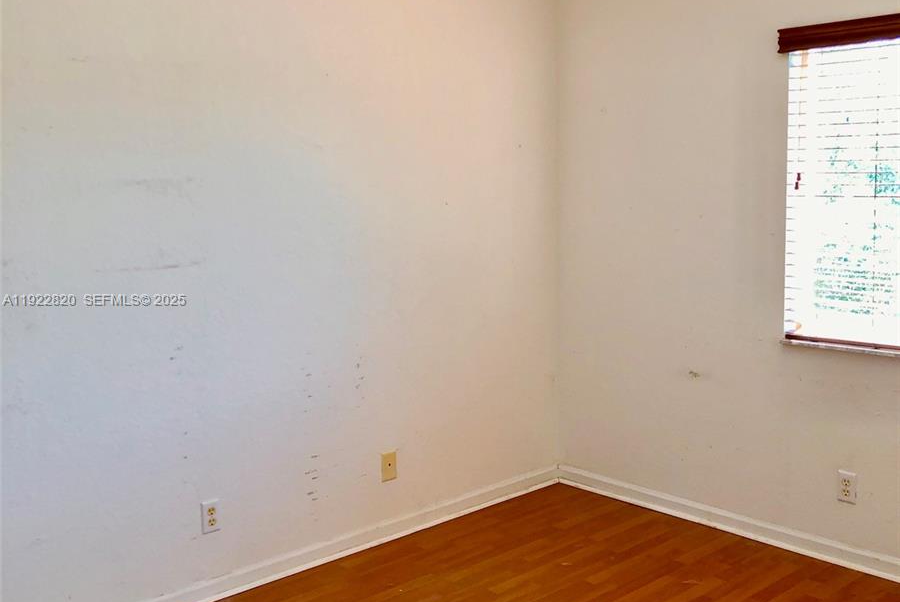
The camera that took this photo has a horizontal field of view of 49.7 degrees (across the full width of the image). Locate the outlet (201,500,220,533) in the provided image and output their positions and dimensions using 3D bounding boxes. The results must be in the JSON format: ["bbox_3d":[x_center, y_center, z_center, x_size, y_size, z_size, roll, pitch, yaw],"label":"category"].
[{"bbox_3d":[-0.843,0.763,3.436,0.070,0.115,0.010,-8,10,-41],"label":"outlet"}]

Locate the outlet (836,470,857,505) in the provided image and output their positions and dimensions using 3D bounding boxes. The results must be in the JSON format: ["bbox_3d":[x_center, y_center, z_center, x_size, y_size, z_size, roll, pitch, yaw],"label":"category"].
[{"bbox_3d":[1.466,0.691,3.594,0.010,0.115,0.070,-8,10,-41],"label":"outlet"}]

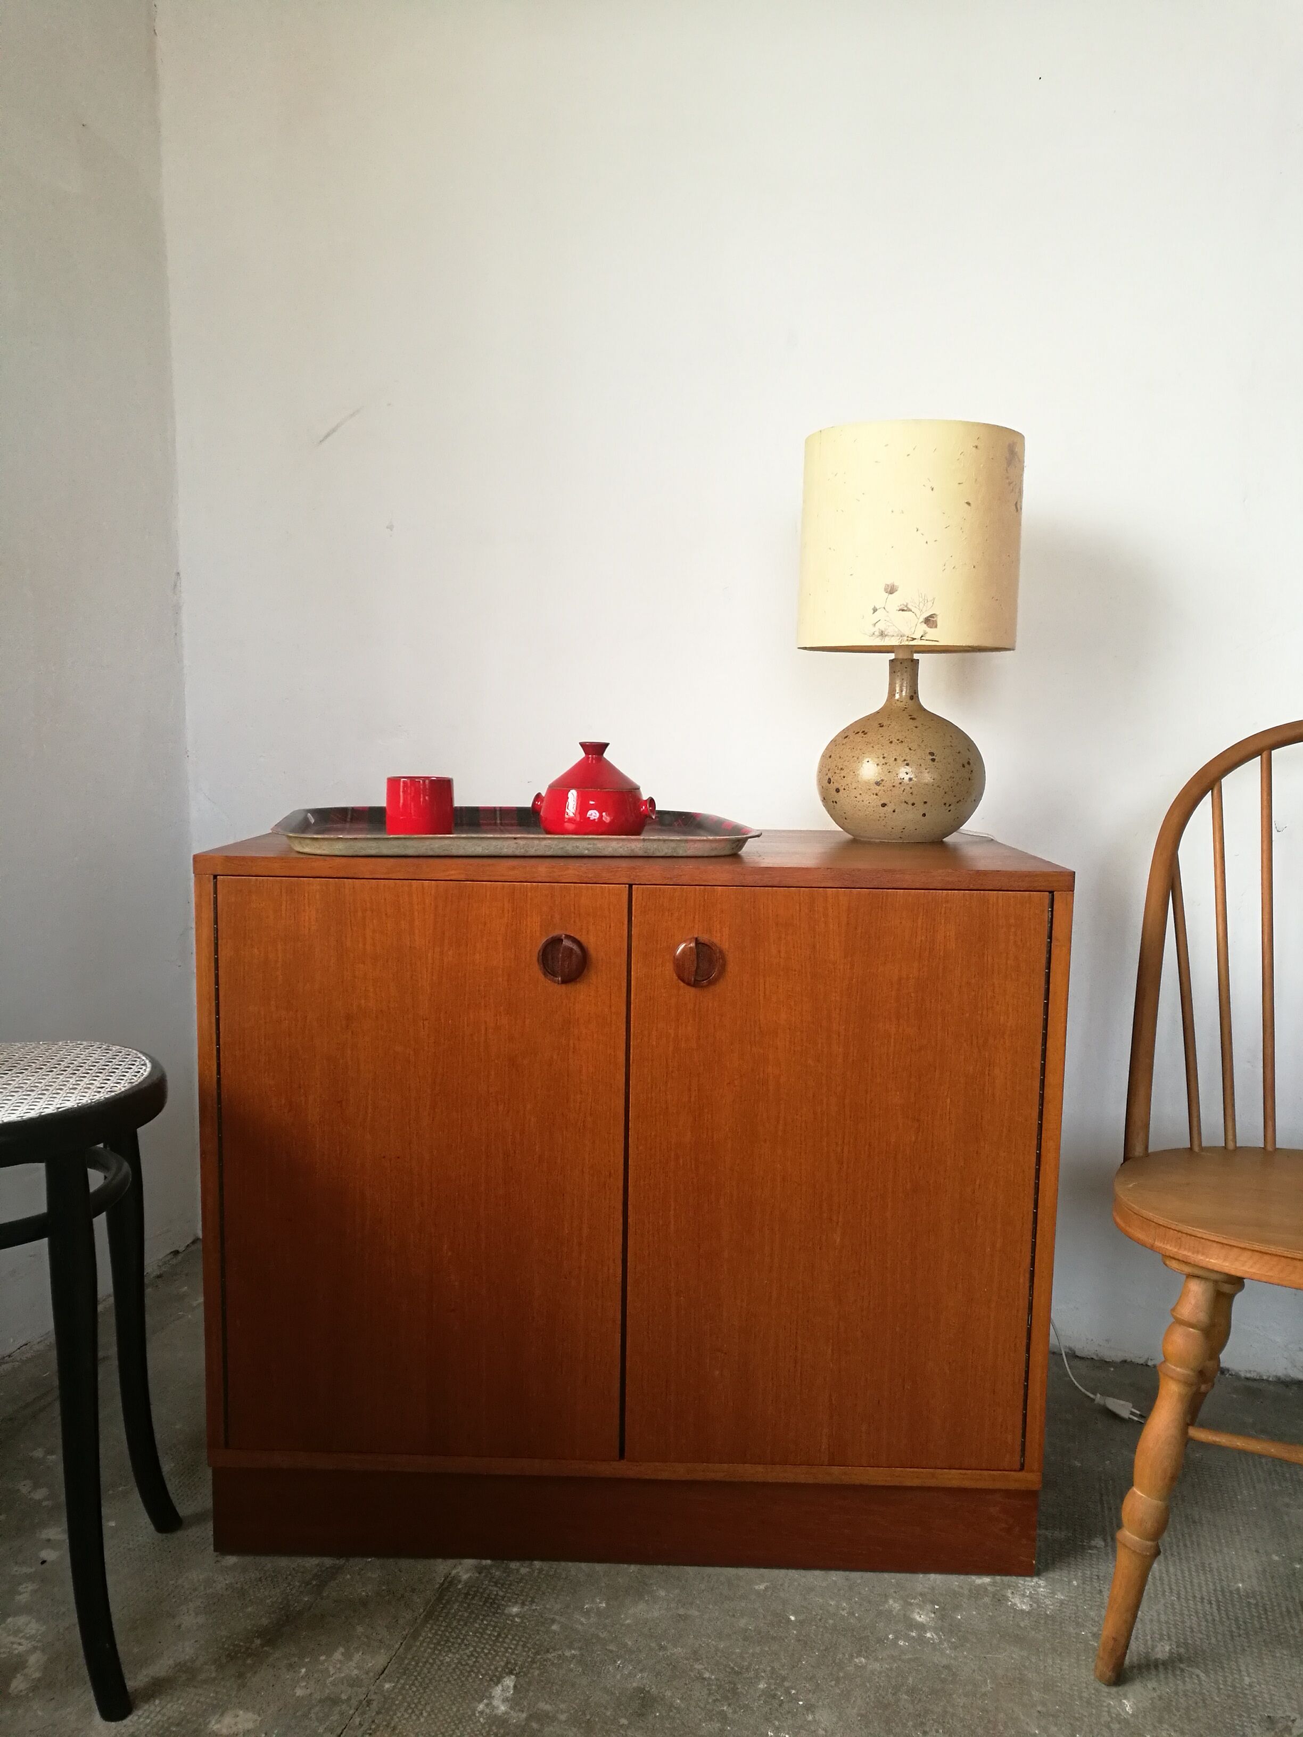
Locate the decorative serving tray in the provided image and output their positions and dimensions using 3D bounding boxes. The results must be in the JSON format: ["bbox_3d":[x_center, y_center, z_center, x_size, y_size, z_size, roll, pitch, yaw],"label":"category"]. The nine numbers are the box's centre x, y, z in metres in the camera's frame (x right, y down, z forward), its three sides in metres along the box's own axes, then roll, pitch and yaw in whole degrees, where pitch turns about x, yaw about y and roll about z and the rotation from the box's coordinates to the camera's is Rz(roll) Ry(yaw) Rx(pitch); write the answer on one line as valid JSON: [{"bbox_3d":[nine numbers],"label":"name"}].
[{"bbox_3d":[-0.157,-0.044,1.576,0.521,0.023,0.394,0,7,-8],"label":"decorative serving tray"}]

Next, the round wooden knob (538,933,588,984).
[{"bbox_3d":[-0.089,0.090,1.356,0.049,0.049,0.020,1,7,1],"label":"round wooden knob"}]

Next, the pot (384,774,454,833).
[{"bbox_3d":[-0.258,-0.066,1.512,0.075,0.070,0.075,1,7,0],"label":"pot"}]

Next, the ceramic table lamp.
[{"bbox_3d":[0.312,-0.276,1.639,0.259,0.482,0.259,1,7,1],"label":"ceramic table lamp"}]

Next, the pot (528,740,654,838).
[{"bbox_3d":[-0.065,-0.088,1.557,0.143,0.110,0.121,3,7,20],"label":"pot"}]

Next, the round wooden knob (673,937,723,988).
[{"bbox_3d":[0.047,0.094,1.354,0.049,0.049,0.020,1,7,1],"label":"round wooden knob"}]

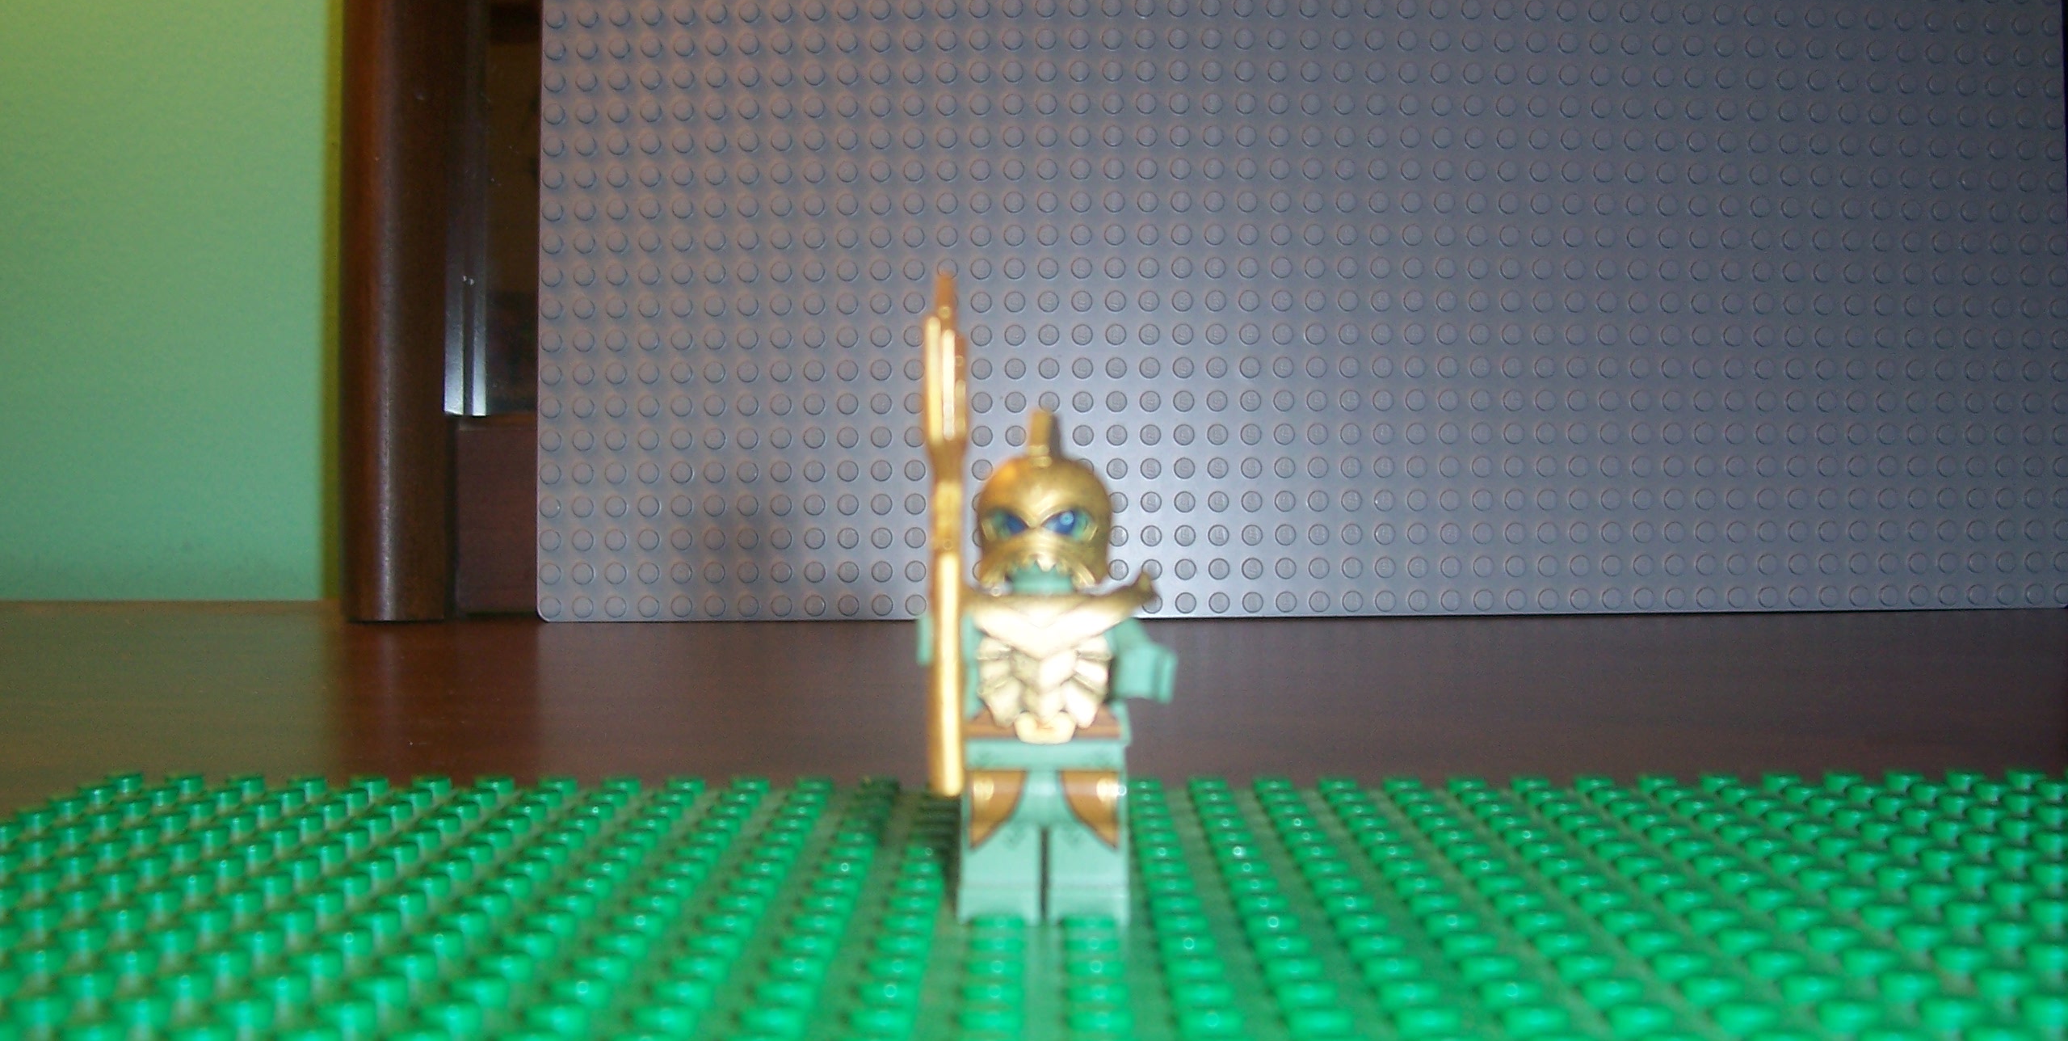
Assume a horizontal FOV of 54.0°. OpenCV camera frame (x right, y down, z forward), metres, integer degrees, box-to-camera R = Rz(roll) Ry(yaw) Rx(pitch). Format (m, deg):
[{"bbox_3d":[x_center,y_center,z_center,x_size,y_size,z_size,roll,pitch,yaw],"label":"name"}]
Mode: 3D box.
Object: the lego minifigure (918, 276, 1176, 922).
[{"bbox_3d":[0.001,0.007,0.185,0.023,0.059,0.024,0,2,1],"label":"lego minifigure"}]

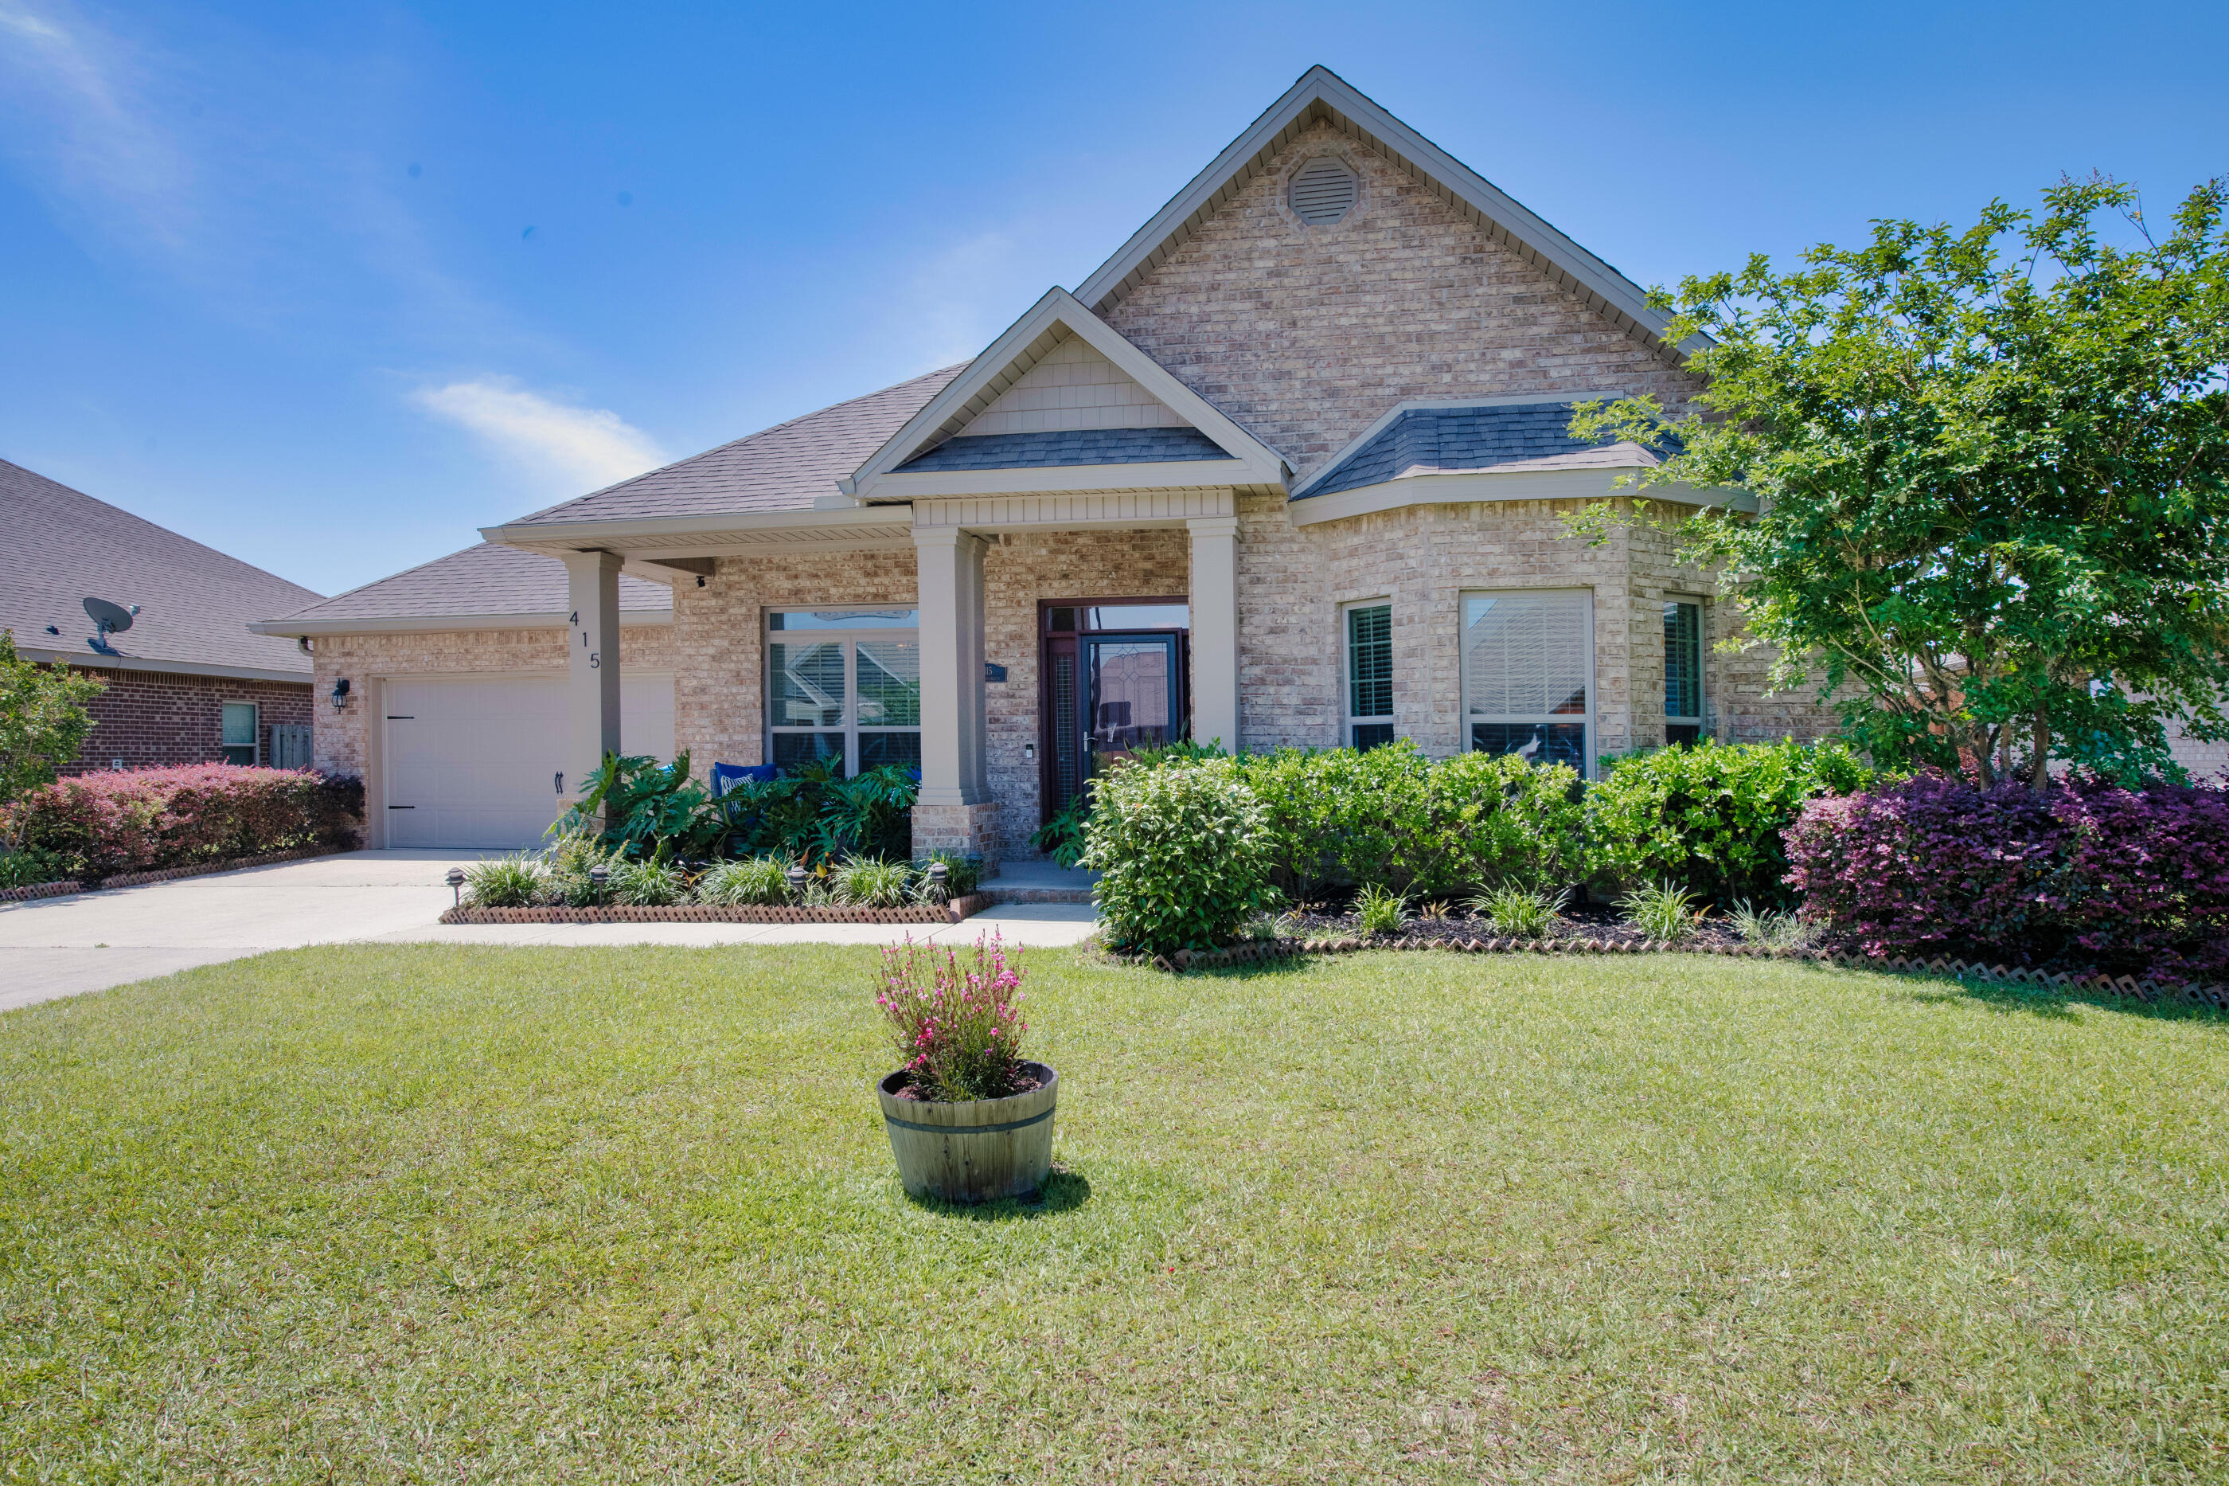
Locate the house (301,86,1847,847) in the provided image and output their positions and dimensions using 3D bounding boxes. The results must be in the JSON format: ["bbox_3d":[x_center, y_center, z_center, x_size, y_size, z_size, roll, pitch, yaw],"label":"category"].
[{"bbox_3d":[-1.921,-1.972,17.779,17.600,6.500,14.000,-1,0,8],"label":"house"}]

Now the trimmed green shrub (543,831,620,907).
[{"bbox_3d":[-3.891,0.928,10.399,0.560,0.560,0.520,-1,0,0],"label":"trimmed green shrub"}]

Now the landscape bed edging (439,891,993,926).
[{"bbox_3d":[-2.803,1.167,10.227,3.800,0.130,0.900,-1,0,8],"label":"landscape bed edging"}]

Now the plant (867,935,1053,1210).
[{"bbox_3d":[-0.457,0.979,4.348,0.550,0.790,0.550,-1,0,0],"label":"plant"}]

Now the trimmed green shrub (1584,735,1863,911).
[{"bbox_3d":[4.200,0.518,9.799,1.820,1.100,1.200,-1,0,8],"label":"trimmed green shrub"}]

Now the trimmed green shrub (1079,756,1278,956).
[{"bbox_3d":[0.375,0.649,8.399,1.100,1.100,1.050,-1,0,0],"label":"trimmed green shrub"}]

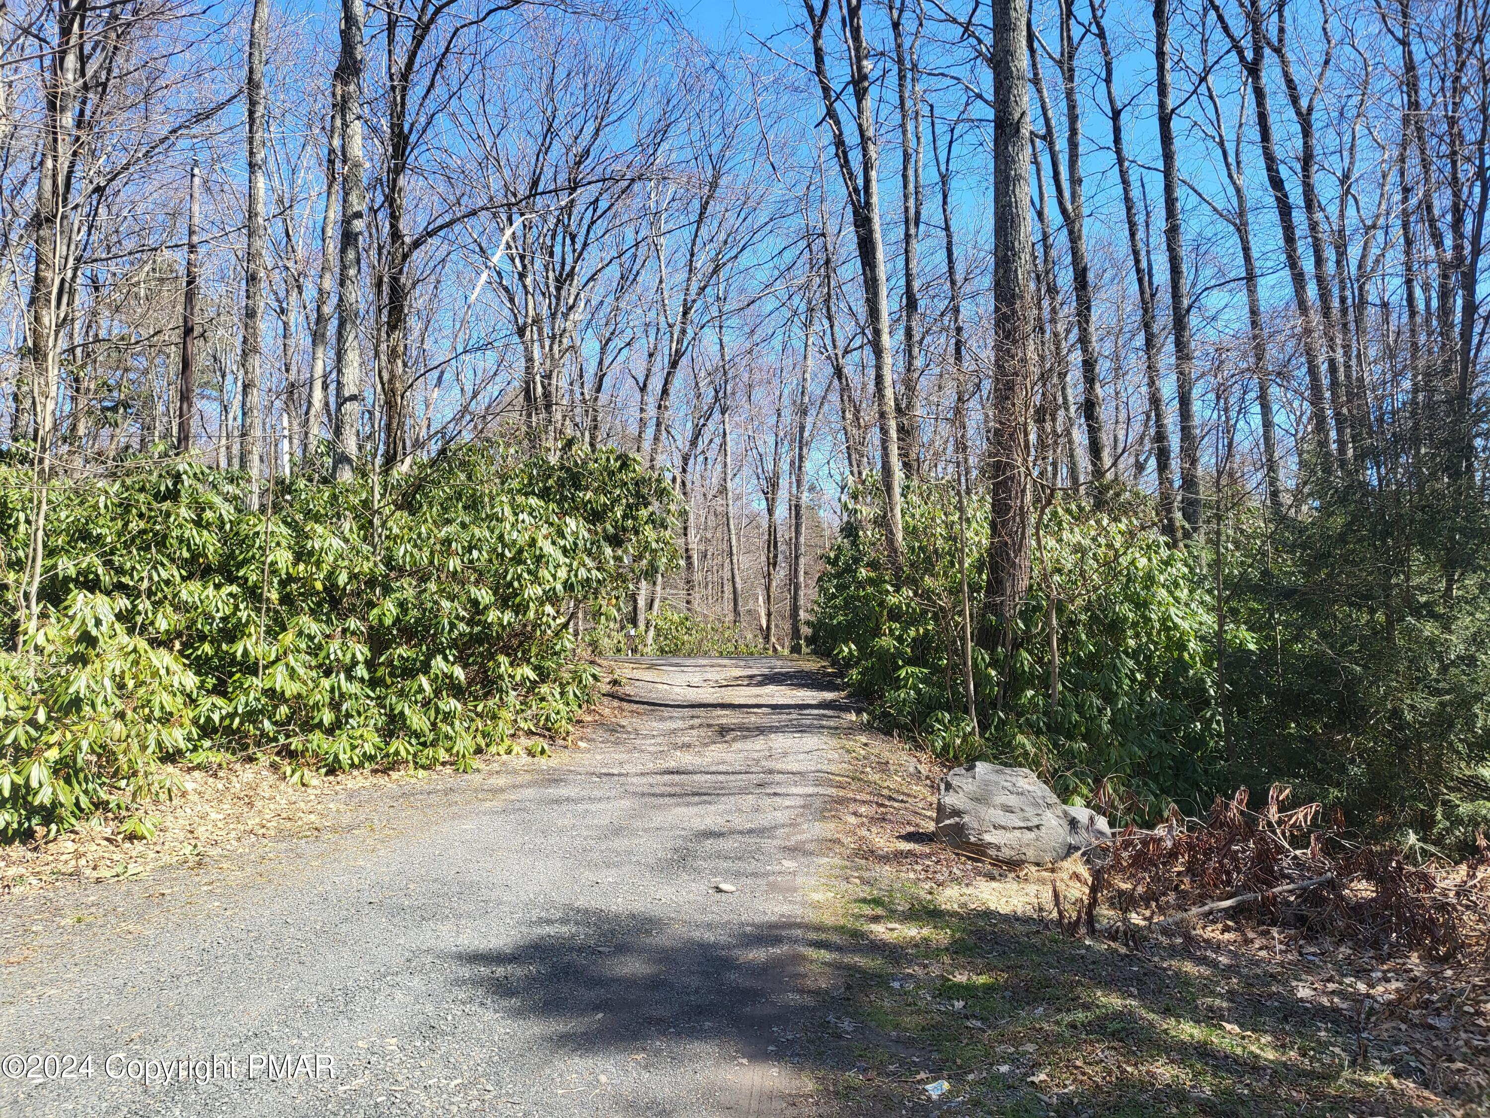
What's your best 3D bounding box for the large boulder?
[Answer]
[{"bbox_3d":[1.930,1.755,7.800,1.170,0.660,0.800,0,-4,6],"label":"large boulder"}]

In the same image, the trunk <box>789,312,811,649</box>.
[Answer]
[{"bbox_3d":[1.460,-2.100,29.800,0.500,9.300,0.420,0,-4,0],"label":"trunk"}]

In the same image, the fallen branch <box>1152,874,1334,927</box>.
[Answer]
[{"bbox_3d":[2.870,1.927,6.390,1.430,0.090,0.100,-5,-1,-24],"label":"fallen branch"}]

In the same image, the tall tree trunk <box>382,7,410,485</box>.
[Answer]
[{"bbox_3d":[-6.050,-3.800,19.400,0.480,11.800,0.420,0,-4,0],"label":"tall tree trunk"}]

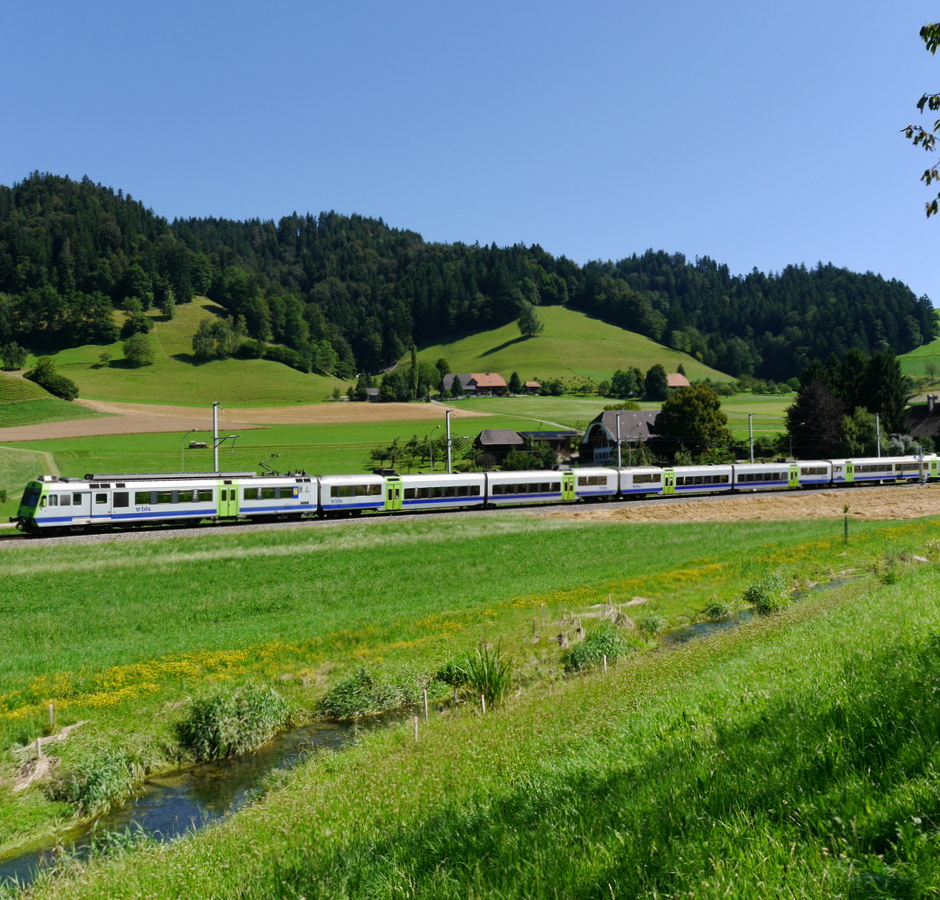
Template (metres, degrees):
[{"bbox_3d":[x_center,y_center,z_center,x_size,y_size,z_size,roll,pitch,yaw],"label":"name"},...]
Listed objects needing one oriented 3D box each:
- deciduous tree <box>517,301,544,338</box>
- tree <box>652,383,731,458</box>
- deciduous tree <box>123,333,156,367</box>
[{"bbox_3d":[38.023,-82.331,610.000,16.500,23.200,16.500,-3,-3,0],"label":"deciduous tree"},{"bbox_3d":[41.263,-4.914,180.000,13.800,14.400,13.800,-3,-3,0],"label":"tree"},{"bbox_3d":[-151.527,-46.077,445.000,15.000,15.400,15.000,-3,-3,0],"label":"deciduous tree"}]

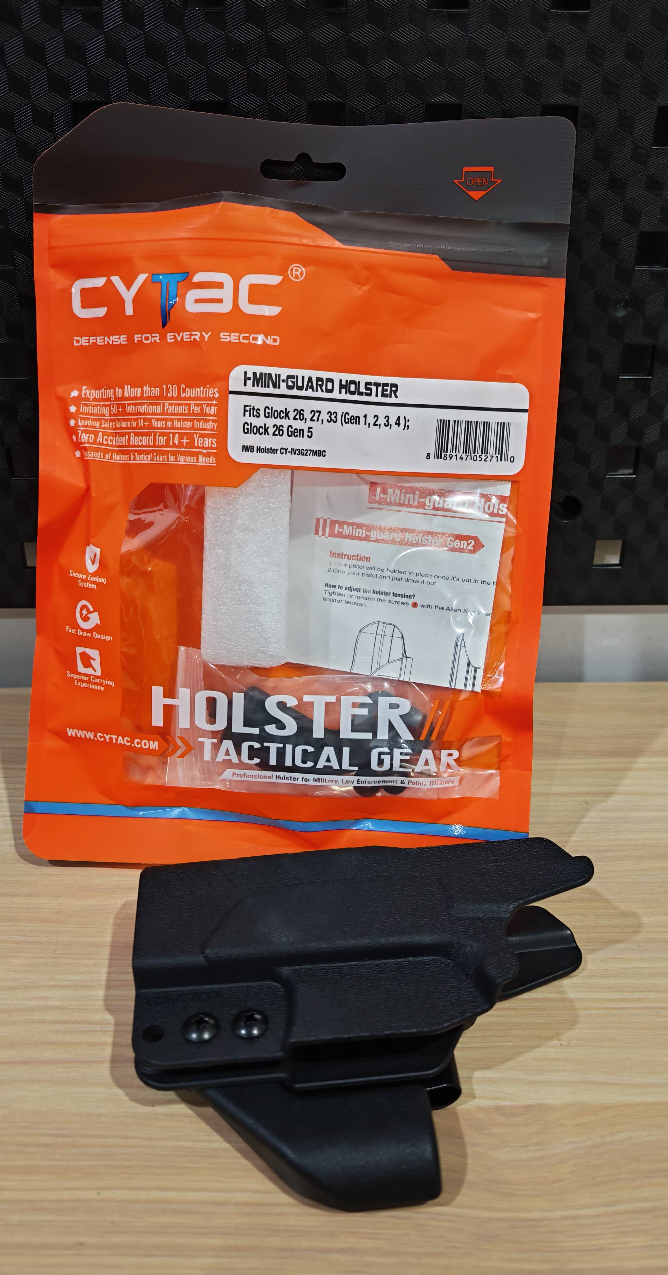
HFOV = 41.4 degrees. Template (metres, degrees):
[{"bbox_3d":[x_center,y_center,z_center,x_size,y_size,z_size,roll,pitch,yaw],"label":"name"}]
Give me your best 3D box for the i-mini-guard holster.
[{"bbox_3d":[0.016,0.107,0.261,0.147,0.039,0.102,-3,26,-6],"label":"i-mini-guard holster"}]

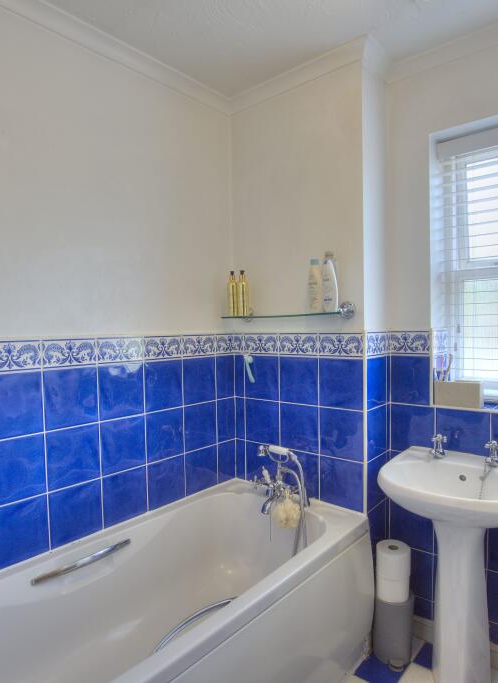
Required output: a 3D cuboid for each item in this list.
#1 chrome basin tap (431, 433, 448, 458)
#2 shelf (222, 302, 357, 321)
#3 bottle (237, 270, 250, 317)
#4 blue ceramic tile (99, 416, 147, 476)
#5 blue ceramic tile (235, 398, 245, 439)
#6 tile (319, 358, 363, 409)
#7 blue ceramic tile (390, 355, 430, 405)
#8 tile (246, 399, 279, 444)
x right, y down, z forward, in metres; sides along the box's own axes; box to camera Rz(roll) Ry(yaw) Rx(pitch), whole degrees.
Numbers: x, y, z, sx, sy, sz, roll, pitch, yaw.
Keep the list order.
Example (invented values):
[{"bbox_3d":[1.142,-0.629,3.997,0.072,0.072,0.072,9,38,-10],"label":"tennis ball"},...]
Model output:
[{"bbox_3d":[0.720,0.398,1.728,0.055,0.090,0.105,1,3,39],"label":"chrome basin tap"},{"bbox_3d":[0.145,-0.118,1.908,0.600,0.065,0.130,1,3,40],"label":"shelf"},{"bbox_3d":[-0.025,-0.214,2.041,0.050,0.209,0.050,-1,2,0],"label":"bottle"},{"bbox_3d":[-0.471,0.387,1.712,0.010,0.199,0.197,1,2,41],"label":"blue ceramic tile"},{"bbox_3d":[-0.036,0.368,2.176,0.057,0.200,0.009,1,2,40],"label":"blue ceramic tile"},{"bbox_3d":[0.369,0.168,1.820,0.200,0.200,0.010,1,3,40],"label":"tile"},{"bbox_3d":[0.674,0.162,1.899,0.174,0.200,0.009,1,2,40],"label":"blue ceramic tile"},{"bbox_3d":[0.065,0.368,2.082,0.197,0.198,0.010,0,2,41],"label":"tile"}]

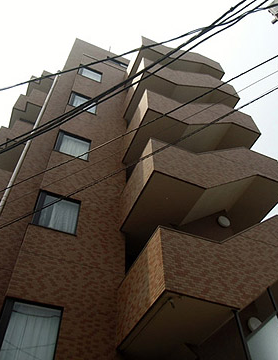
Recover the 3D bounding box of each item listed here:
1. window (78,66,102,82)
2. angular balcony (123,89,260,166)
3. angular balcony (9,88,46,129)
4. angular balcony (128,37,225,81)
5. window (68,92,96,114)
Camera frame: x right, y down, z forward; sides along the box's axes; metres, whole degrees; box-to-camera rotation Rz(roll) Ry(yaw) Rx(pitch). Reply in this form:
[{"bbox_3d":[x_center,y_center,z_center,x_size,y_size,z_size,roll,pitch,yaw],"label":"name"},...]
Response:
[{"bbox_3d":[-2.148,-4.646,14.768,1.053,1.058,0.146,18,-54,-15],"label":"window"},{"bbox_3d":[1.890,-1.488,11.771,4.478,2.842,2.082,18,-54,-15],"label":"angular balcony"},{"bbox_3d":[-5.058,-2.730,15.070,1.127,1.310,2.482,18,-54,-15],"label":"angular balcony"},{"bbox_3d":[1.768,-5.074,16.228,4.478,2.757,2.082,18,-54,-15],"label":"angular balcony"},{"bbox_3d":[-2.086,-2.834,12.515,1.053,1.192,0.146,18,-54,-15],"label":"window"}]

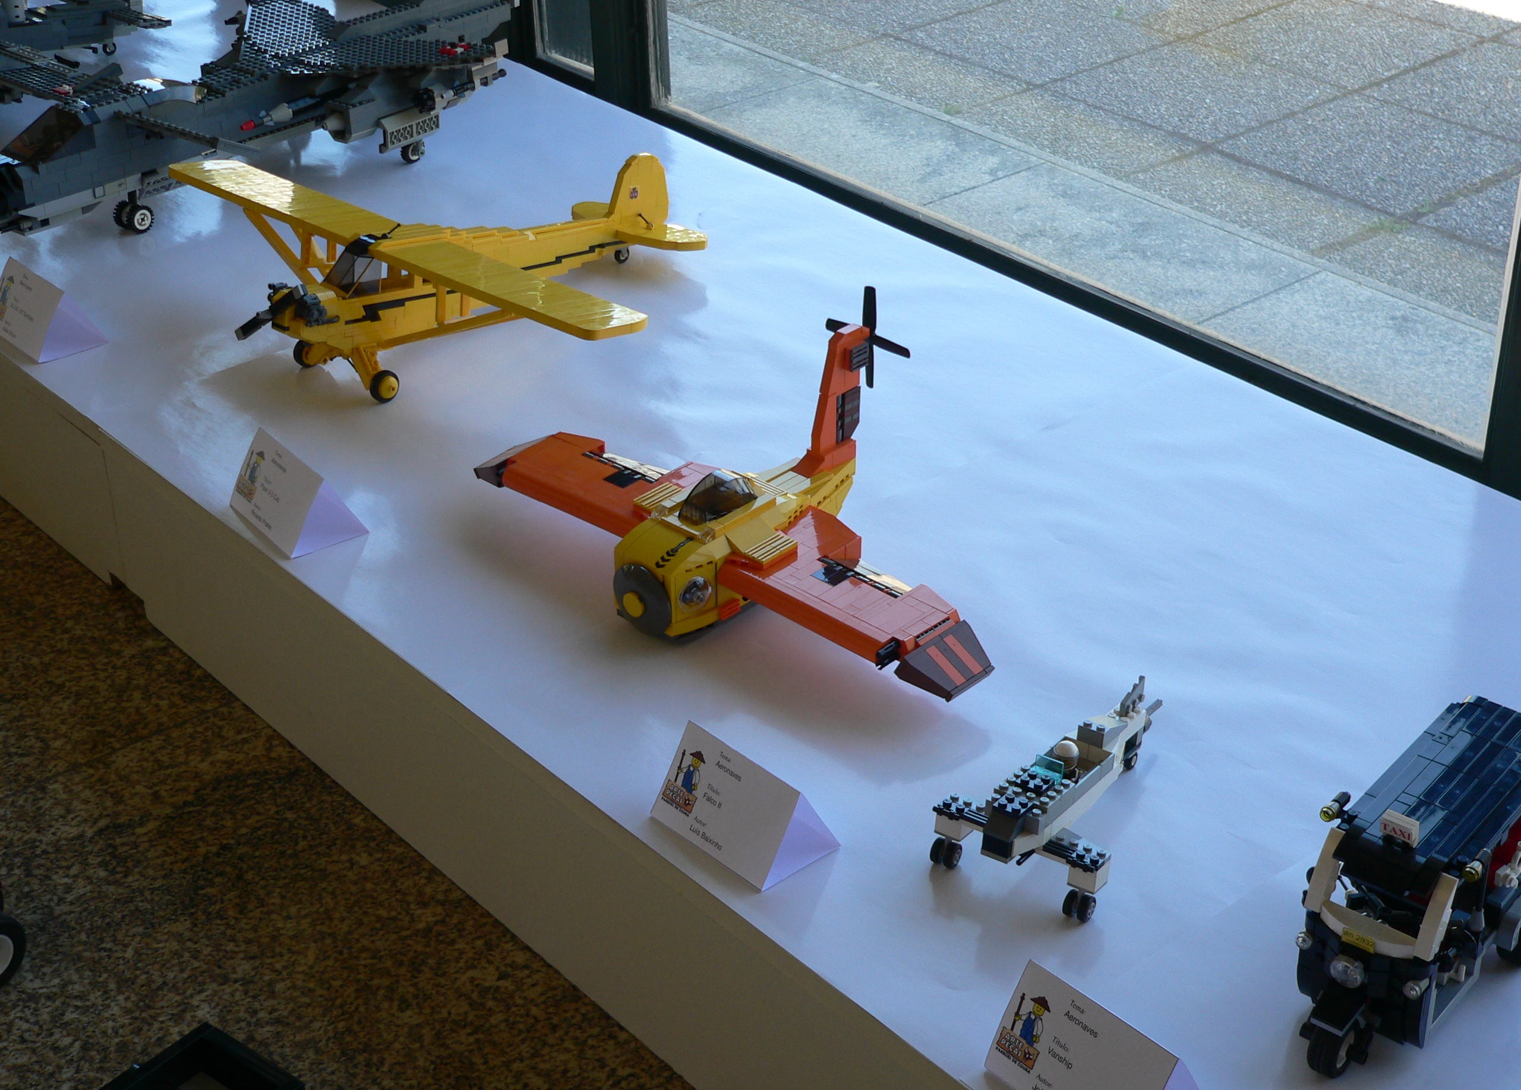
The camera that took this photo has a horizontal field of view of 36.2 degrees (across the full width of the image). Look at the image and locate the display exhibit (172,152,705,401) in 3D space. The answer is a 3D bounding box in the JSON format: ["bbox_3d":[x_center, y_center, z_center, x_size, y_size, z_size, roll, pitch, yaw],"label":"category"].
[{"bbox_3d":[-0.218,-0.228,1.824,0.485,0.118,0.431,24,38,35],"label":"display exhibit"}]

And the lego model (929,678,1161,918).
[{"bbox_3d":[0.175,0.121,1.270,0.098,0.069,0.193,19,36,30],"label":"lego model"}]

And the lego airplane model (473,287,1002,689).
[{"bbox_3d":[-0.003,-0.051,1.469,0.412,0.169,0.225,25,39,36],"label":"lego airplane model"}]

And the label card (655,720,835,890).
[{"bbox_3d":[-0.009,0.135,1.269,0.058,0.051,0.091,-25,38,-35],"label":"label card"}]

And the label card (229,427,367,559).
[{"bbox_3d":[-0.315,-0.040,1.573,0.058,0.051,0.091,-21,36,-31],"label":"label card"}]

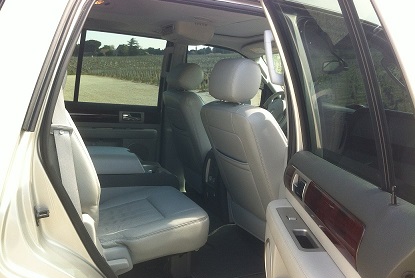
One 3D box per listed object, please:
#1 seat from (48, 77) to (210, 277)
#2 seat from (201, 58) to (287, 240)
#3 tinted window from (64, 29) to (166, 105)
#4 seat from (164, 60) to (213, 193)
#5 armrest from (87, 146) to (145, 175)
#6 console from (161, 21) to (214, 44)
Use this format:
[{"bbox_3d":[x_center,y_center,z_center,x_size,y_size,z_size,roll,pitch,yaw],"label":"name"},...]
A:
[{"bbox_3d":[-0.452,0.165,1.996,0.840,1.040,0.560,1,11,-30],"label":"seat"},{"bbox_3d":[0.404,0.134,2.476,0.830,1.100,0.550,1,11,-30],"label":"seat"},{"bbox_3d":[-0.695,-0.510,3.079,0.820,0.500,0.040,1,25,-30],"label":"tinted window"},{"bbox_3d":[0.072,-0.008,3.199,0.830,1.070,0.550,1,11,-30],"label":"seat"},{"bbox_3d":[-0.591,0.118,2.382,0.400,0.100,0.280,1,11,-30],"label":"armrest"},{"bbox_3d":[-0.160,-0.624,2.428,0.300,0.110,0.260,1,11,-30],"label":"console"}]

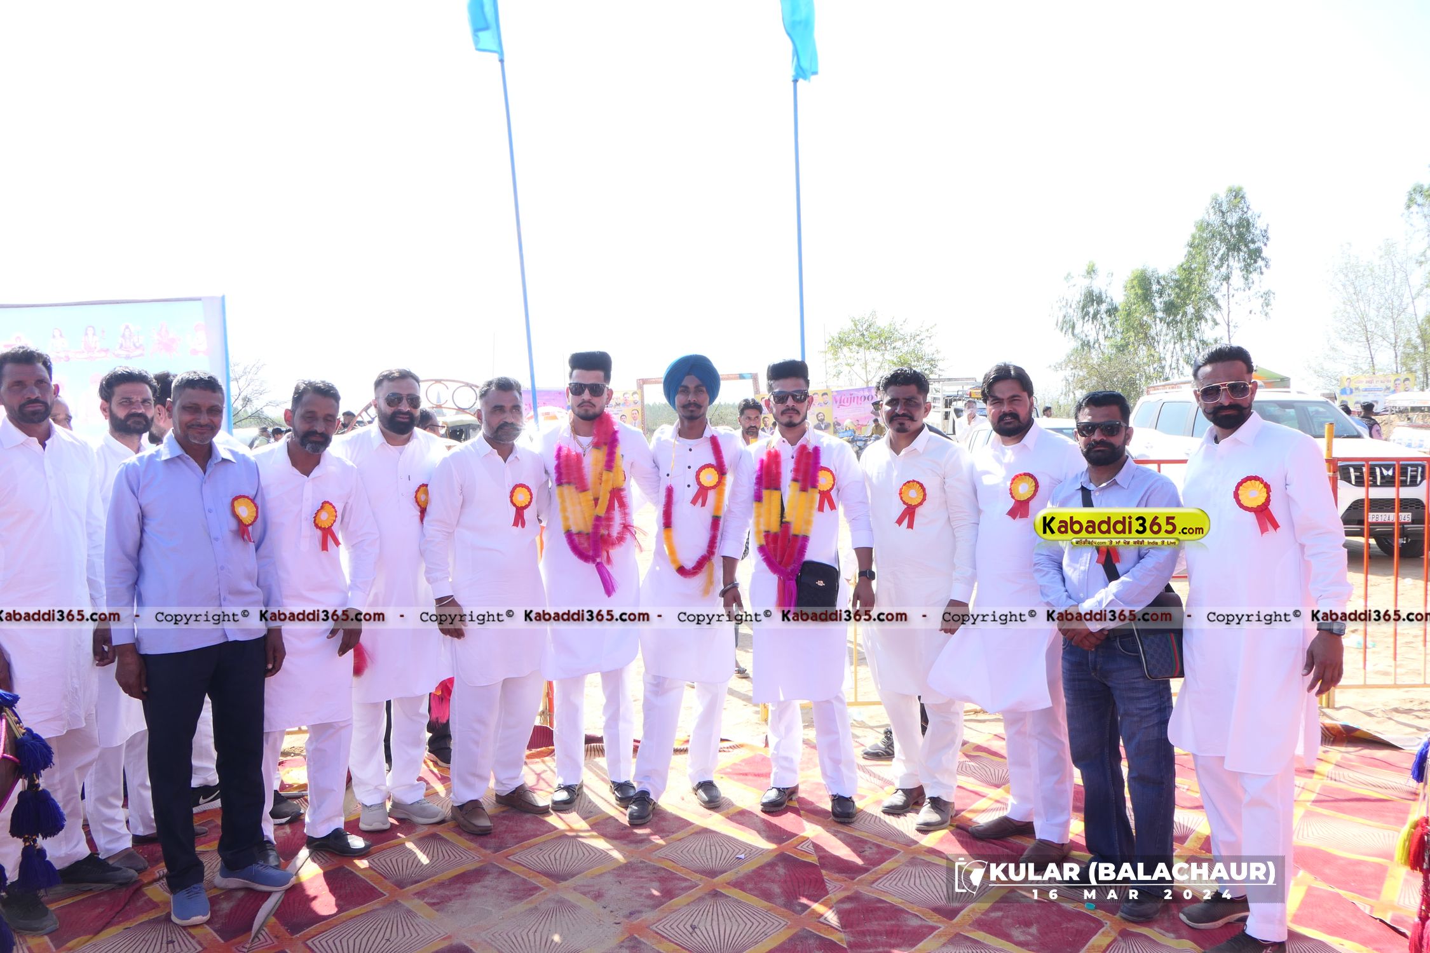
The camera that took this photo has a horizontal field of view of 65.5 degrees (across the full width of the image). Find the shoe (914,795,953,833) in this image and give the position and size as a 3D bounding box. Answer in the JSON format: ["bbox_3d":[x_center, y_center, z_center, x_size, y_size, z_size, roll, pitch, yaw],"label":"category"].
[{"bbox_3d":[0.858,1.275,4.292,0.100,0.105,0.270,1,4,29],"label":"shoe"}]

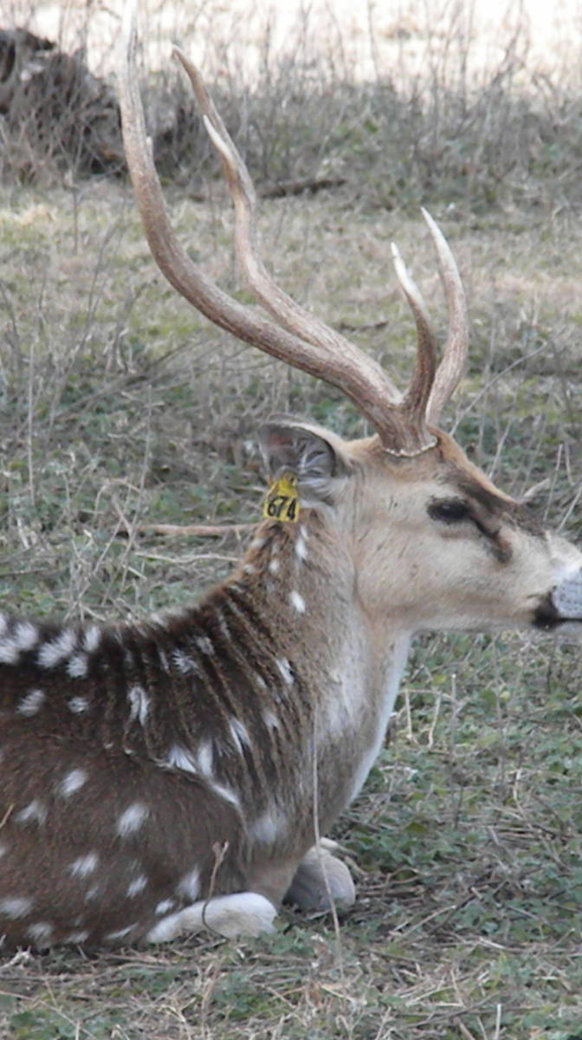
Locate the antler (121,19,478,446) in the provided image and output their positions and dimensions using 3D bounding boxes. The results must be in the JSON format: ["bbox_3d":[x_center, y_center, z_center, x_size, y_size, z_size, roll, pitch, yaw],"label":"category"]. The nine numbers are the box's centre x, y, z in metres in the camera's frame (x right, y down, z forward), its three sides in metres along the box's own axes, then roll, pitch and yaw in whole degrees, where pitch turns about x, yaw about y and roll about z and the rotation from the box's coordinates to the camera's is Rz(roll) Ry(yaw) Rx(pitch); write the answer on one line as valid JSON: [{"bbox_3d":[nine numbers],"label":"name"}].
[{"bbox_3d":[0.004,-0.297,10.720,0.340,0.460,0.400,1,7,12],"label":"antler"}]

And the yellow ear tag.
[{"bbox_3d":[-0.011,-0.022,10.630,0.038,0.050,0.008,7,4,-12],"label":"yellow ear tag"}]

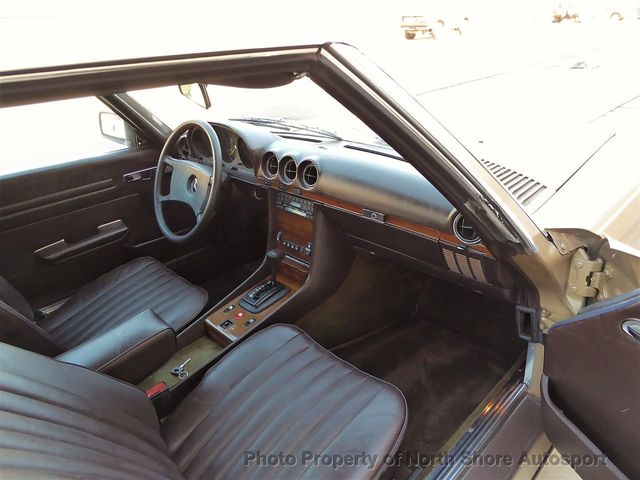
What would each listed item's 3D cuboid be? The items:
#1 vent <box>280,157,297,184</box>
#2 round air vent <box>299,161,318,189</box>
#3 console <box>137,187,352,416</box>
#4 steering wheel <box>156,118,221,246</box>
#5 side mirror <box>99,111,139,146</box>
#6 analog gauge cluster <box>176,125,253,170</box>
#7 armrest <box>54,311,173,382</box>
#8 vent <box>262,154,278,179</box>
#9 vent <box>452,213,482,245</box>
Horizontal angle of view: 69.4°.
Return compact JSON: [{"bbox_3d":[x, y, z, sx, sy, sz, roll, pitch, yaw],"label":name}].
[{"bbox_3d":[-0.089,-0.218,1.432,0.080,0.080,0.040,21,35,41],"label":"vent"},{"bbox_3d":[-0.027,-0.197,1.374,0.080,0.080,0.040,21,35,41],"label":"round air vent"},{"bbox_3d":[-0.278,0.143,1.370,0.240,0.420,0.720,21,35,41],"label":"console"},{"bbox_3d":[-0.440,-0.199,1.565,0.407,0.407,0.090,21,9,41],"label":"steering wheel"},{"bbox_3d":[-0.791,-0.438,1.832,0.190,0.120,0.090,11,29,28],"label":"side mirror"},{"bbox_3d":[-0.383,-0.353,1.698,0.475,0.150,0.070,21,27,41],"label":"analog gauge cluster"},{"bbox_3d":[-0.548,0.322,1.227,0.150,0.120,0.310,21,35,41],"label":"armrest"},{"bbox_3d":[-0.150,-0.241,1.489,0.080,0.080,0.040,21,35,41],"label":"vent"},{"bbox_3d":[0.341,-0.028,1.052,0.080,0.080,0.040,21,35,41],"label":"vent"}]

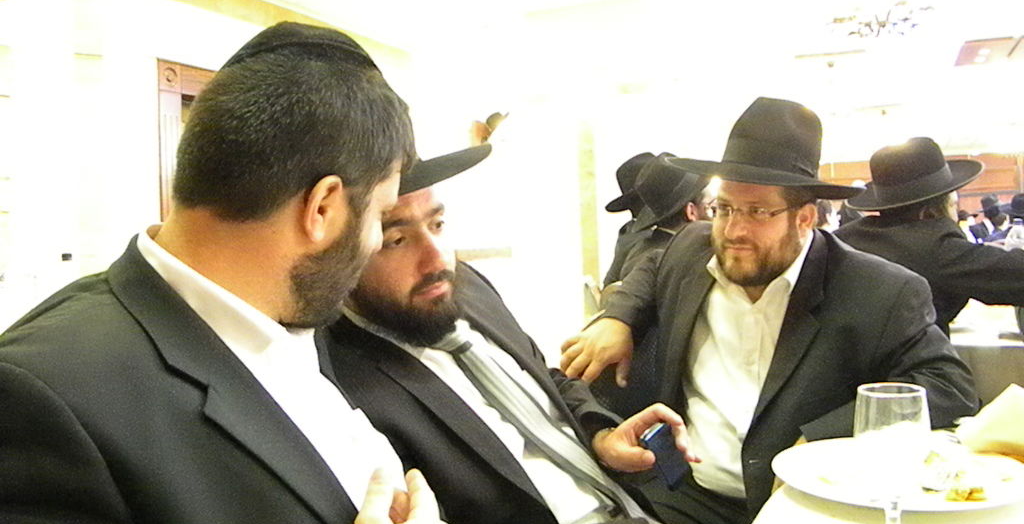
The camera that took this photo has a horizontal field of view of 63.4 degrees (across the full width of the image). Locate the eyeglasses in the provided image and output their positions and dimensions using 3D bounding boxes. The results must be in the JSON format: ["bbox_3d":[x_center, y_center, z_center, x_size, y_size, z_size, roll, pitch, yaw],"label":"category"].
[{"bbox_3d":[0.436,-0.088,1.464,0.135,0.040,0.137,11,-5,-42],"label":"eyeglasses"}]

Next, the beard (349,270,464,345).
[{"bbox_3d":[-0.130,0.054,1.030,0.145,0.115,0.110,-10,-8,-43],"label":"beard"}]

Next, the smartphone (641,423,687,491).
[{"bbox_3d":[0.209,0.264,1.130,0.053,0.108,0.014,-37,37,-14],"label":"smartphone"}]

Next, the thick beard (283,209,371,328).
[{"bbox_3d":[-0.186,0.008,0.860,0.110,0.135,0.140,7,-4,-41],"label":"thick beard"}]

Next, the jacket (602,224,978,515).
[{"bbox_3d":[0.487,0.190,1.490,0.650,0.560,0.440,0,2,38],"label":"jacket"}]

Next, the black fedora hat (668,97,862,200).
[{"bbox_3d":[0.458,-0.212,1.480,0.360,0.155,0.330,12,-6,-42],"label":"black fedora hat"}]

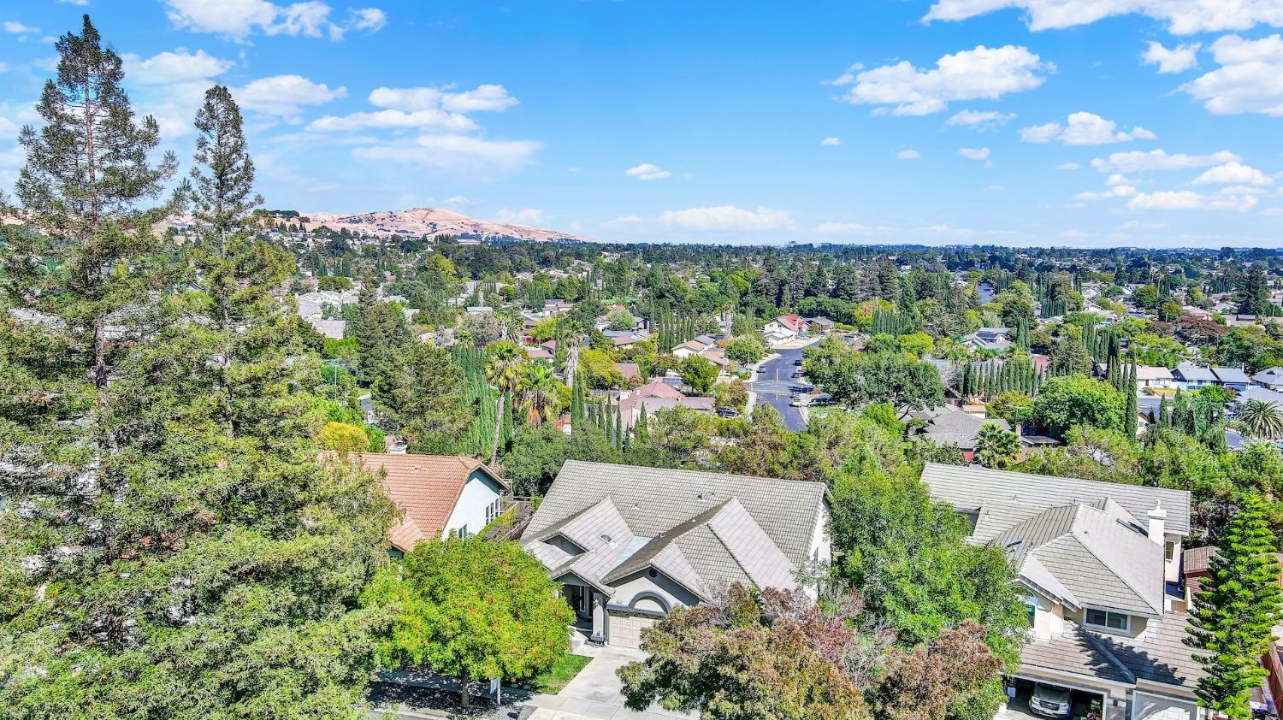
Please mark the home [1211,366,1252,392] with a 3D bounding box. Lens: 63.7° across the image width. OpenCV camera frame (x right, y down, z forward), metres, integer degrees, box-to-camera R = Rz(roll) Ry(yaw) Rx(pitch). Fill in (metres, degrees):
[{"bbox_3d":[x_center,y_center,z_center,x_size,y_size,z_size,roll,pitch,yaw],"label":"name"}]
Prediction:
[{"bbox_3d":[152.261,4.901,266.822,8.000,5.300,13.500,2,6,12],"label":"home"}]

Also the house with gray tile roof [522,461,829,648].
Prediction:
[{"bbox_3d":[0.983,12.160,70.013,20.164,6.787,22.426,3,7,22],"label":"house with gray tile roof"}]

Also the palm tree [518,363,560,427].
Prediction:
[{"bbox_3d":[-12.486,8.656,125.931,5.000,16.930,5.000,0,6,0],"label":"palm tree"}]

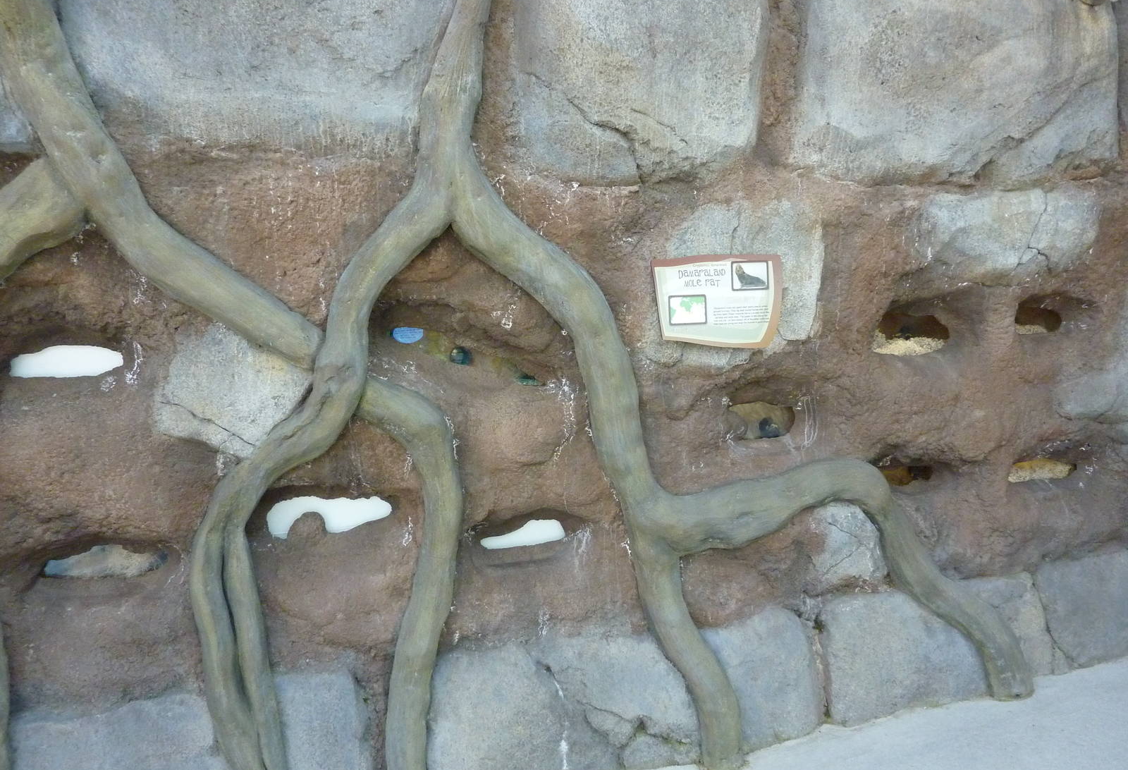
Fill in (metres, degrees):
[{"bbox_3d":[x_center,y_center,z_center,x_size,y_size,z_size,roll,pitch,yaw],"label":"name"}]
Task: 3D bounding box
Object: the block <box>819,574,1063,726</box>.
[{"bbox_3d":[1.272,0.852,2.849,0.995,0.460,0.200,-4,6,-17],"label":"block"}]

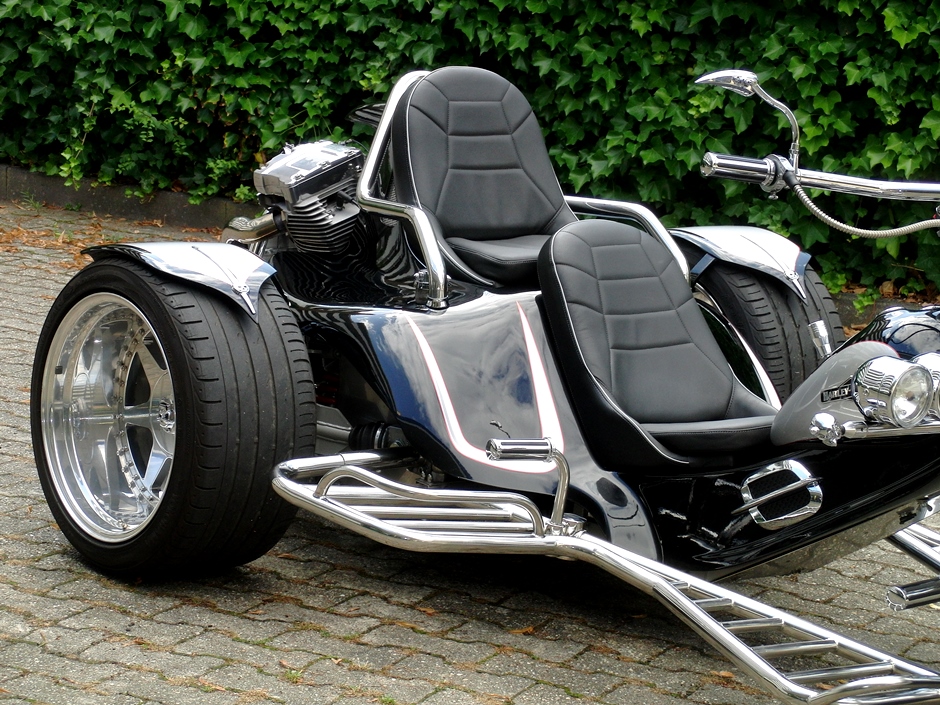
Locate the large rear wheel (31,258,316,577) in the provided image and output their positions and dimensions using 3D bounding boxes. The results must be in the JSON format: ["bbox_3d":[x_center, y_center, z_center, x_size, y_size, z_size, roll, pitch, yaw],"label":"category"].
[{"bbox_3d":[-0.605,0.123,5.319,0.294,0.661,0.661,-4,15,-39],"label":"large rear wheel"}]

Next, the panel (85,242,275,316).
[{"bbox_3d":[-0.549,-0.155,5.226,0.310,0.140,0.475,-4,15,-39],"label":"panel"}]

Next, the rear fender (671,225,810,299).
[{"bbox_3d":[0.636,-0.242,6.196,0.310,0.140,0.475,-4,15,-39],"label":"rear fender"}]

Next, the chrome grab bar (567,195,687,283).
[{"bbox_3d":[0.352,-0.258,5.889,0.120,0.193,0.400,-3,14,-40],"label":"chrome grab bar"}]

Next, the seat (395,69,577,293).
[{"bbox_3d":[0.079,-0.360,5.653,0.450,0.465,0.500,-4,15,-39],"label":"seat"}]

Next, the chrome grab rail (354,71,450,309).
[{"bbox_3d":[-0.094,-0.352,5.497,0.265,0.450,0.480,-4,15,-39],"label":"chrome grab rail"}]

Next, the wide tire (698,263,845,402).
[{"bbox_3d":[0.580,0.037,6.290,0.294,0.661,0.661,-4,15,-39],"label":"wide tire"}]

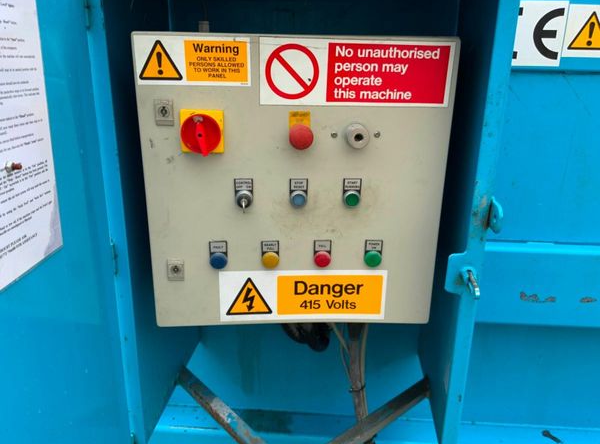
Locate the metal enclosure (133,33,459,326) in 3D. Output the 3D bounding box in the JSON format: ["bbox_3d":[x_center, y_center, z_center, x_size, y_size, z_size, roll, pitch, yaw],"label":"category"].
[{"bbox_3d":[-0.011,-0.082,0.947,0.500,0.502,0.215,0,19,-3],"label":"metal enclosure"}]

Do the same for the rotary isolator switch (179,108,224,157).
[{"bbox_3d":[-0.153,-0.139,0.785,0.066,0.067,0.038,0,19,-3],"label":"rotary isolator switch"}]

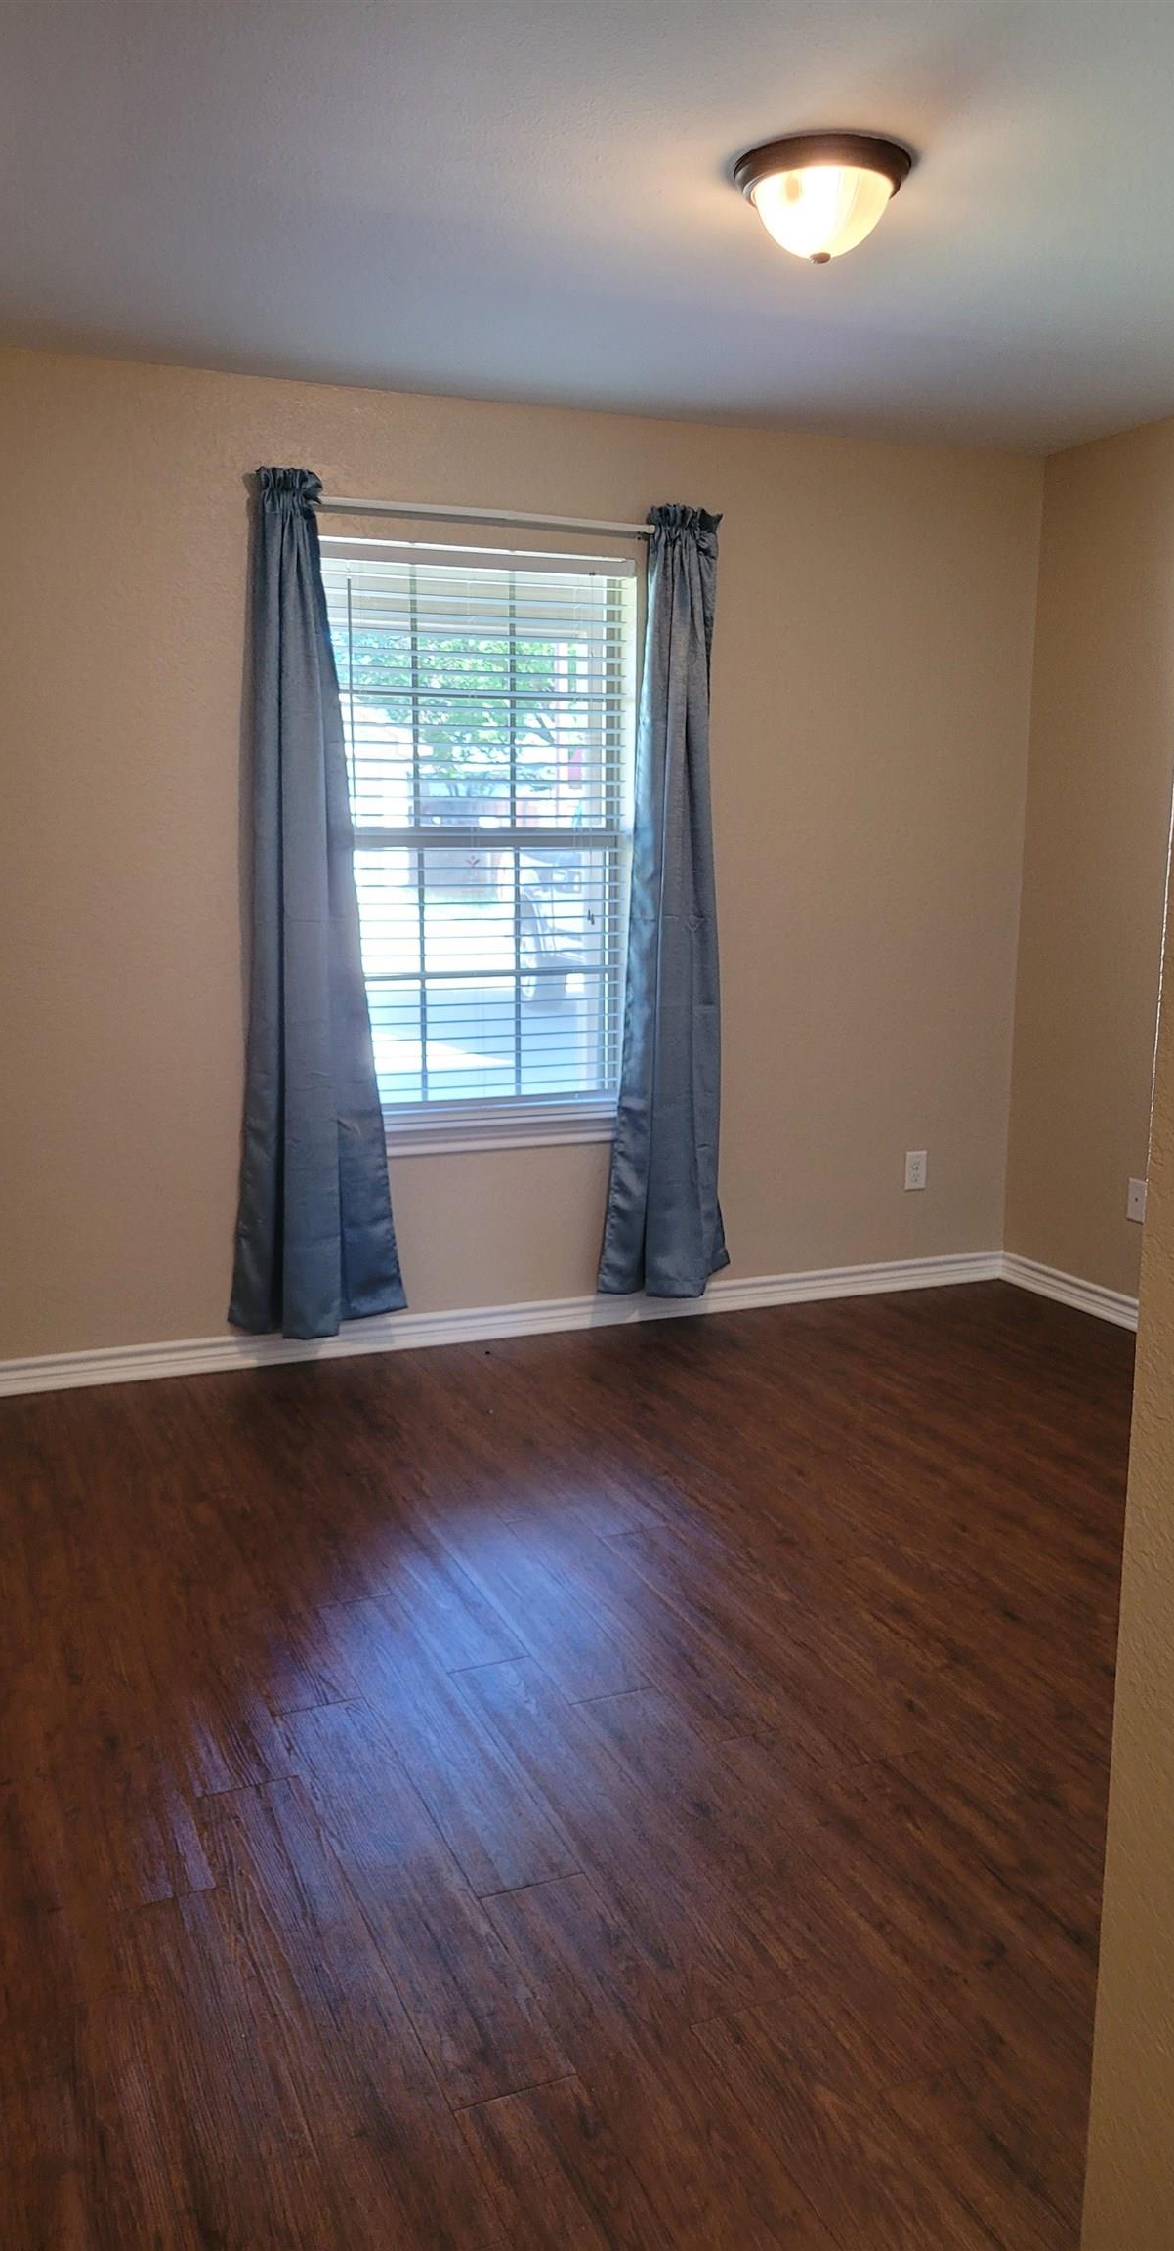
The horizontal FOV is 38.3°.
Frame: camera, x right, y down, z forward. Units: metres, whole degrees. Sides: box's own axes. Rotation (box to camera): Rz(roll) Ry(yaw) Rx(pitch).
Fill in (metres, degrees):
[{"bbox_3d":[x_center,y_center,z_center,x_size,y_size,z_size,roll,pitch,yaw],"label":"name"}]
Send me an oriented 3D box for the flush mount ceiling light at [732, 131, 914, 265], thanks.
[{"bbox_3d":[0.376,-1.455,2.700,0.283,0.145,0.283,0,10,0],"label":"flush mount ceiling light"}]

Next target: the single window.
[{"bbox_3d":[-0.302,-0.724,4.420,0.900,1.490,0.110,-4,11,-23],"label":"single window"}]

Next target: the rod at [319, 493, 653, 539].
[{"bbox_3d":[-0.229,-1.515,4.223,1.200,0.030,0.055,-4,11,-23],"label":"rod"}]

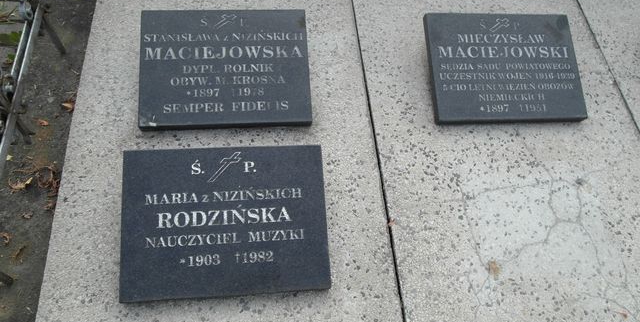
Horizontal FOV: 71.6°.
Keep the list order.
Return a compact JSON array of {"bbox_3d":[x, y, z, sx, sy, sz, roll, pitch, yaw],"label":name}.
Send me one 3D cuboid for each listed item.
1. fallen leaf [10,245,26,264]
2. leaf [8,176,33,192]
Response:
[{"bbox_3d":[-0.739,0.230,1.089,0.021,0.015,0.044,23,62,7],"label":"fallen leaf"},{"bbox_3d":[-0.792,0.059,1.175,0.056,0.018,0.026,-31,68,-20],"label":"leaf"}]

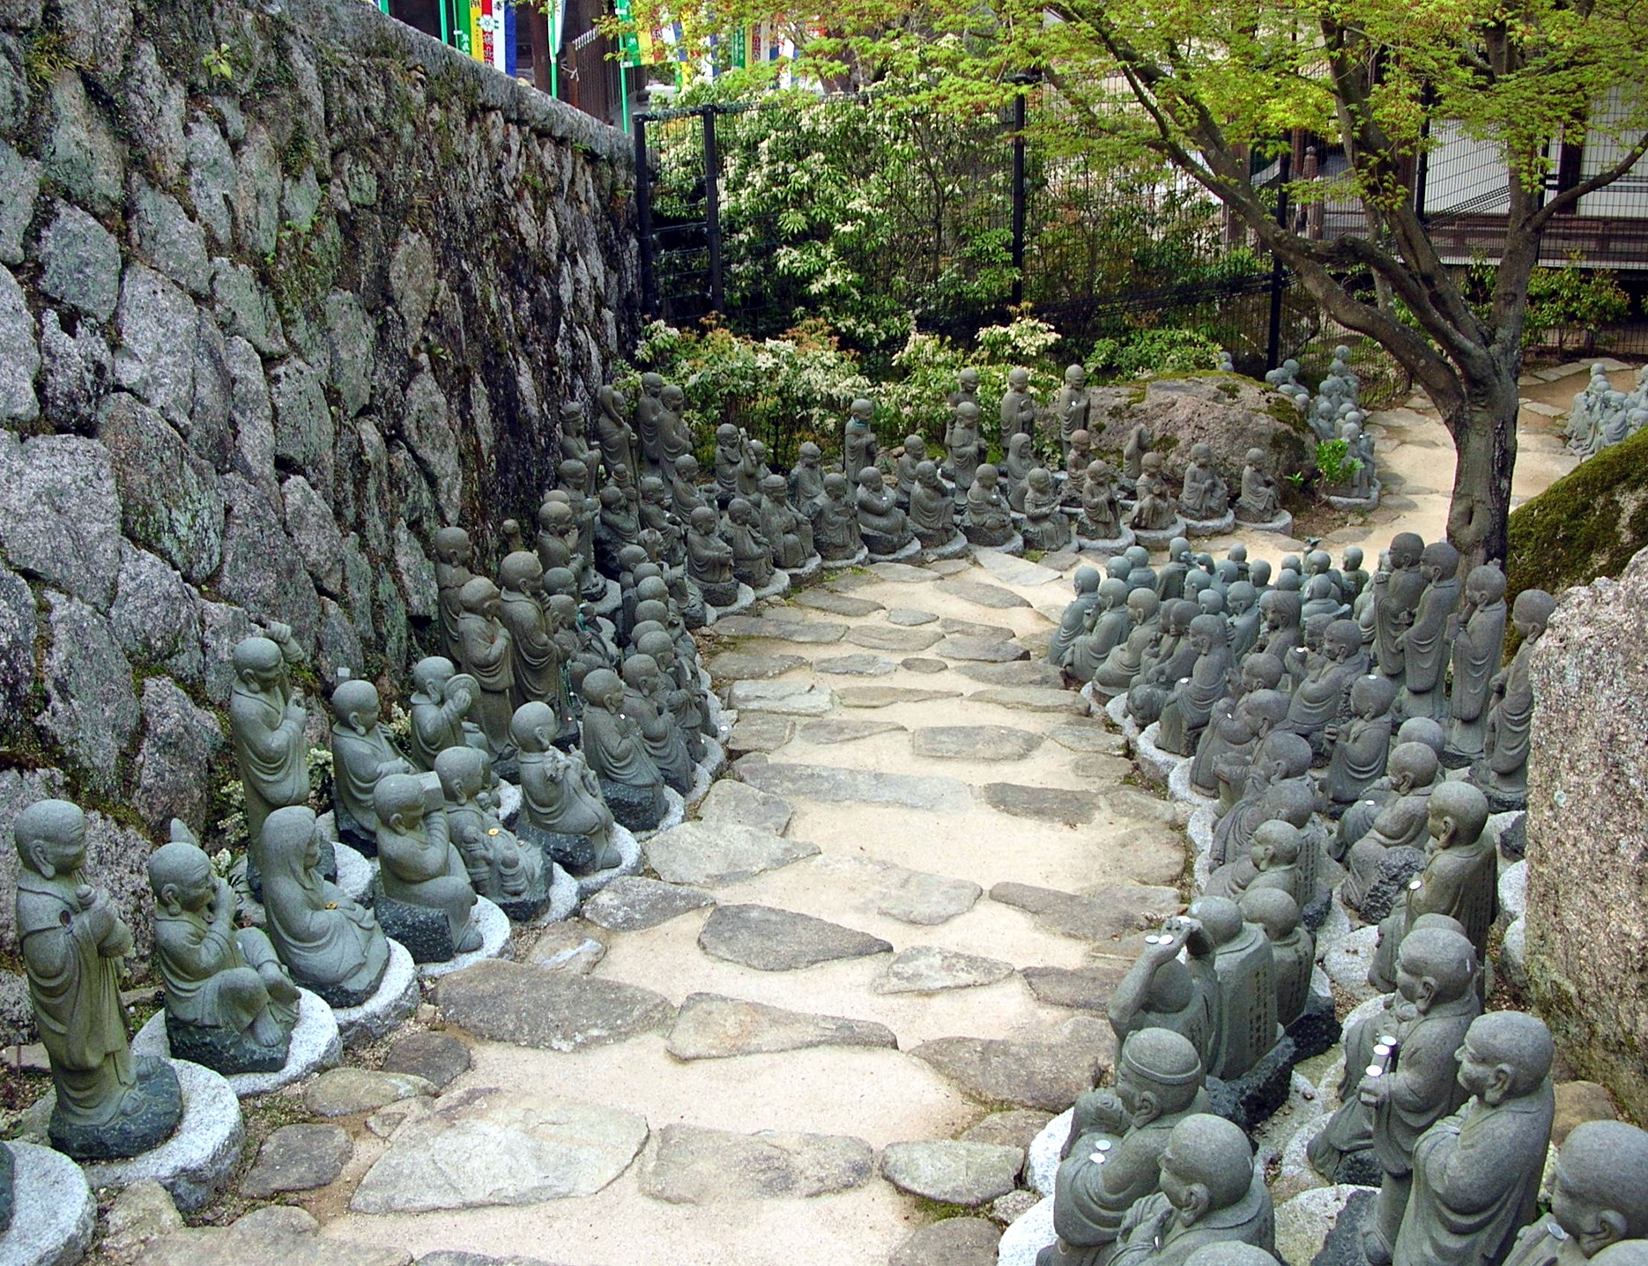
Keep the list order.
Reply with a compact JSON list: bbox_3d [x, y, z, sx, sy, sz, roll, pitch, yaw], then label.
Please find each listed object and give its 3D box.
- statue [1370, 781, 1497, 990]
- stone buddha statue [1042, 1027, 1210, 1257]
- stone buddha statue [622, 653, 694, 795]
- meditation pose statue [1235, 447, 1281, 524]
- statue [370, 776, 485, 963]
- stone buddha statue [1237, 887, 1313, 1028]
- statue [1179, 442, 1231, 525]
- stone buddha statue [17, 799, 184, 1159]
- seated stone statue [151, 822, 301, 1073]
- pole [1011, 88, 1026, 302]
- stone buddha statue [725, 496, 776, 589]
[{"bbox_3d":[1.122,0.448,3.752,0.220,0.400,0.210,13,24,34],"label":"statue"},{"bbox_3d":[0.392,0.665,2.650,0.220,0.359,0.200,9,24,24],"label":"stone buddha statue"},{"bbox_3d":[-0.477,0.251,5.850,0.230,0.380,0.210,-3,19,-6],"label":"stone buddha statue"},{"bbox_3d":[1.944,-0.669,9.200,0.200,0.317,0.170,16,27,35],"label":"meditation pose statue"},{"bbox_3d":[-0.852,0.486,4.400,0.240,0.385,0.210,2,19,10],"label":"statue"},{"bbox_3d":[0.838,0.626,3.830,0.210,0.345,0.200,9,21,27],"label":"stone buddha statue"},{"bbox_3d":[1.940,-0.767,10.400,0.215,0.379,0.245,-14,24,-32],"label":"statue"},{"bbox_3d":[-1.115,0.510,3.120,0.210,0.553,0.190,1,20,7],"label":"stone buddha statue"},{"bbox_3d":[-1.071,0.561,3.680,0.250,0.405,0.215,3,19,12],"label":"seated stone statue"},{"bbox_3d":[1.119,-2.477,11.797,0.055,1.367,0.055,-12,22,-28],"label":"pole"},{"bbox_3d":[-0.328,-0.419,9.350,0.230,0.385,0.220,16,25,41],"label":"stone buddha statue"}]

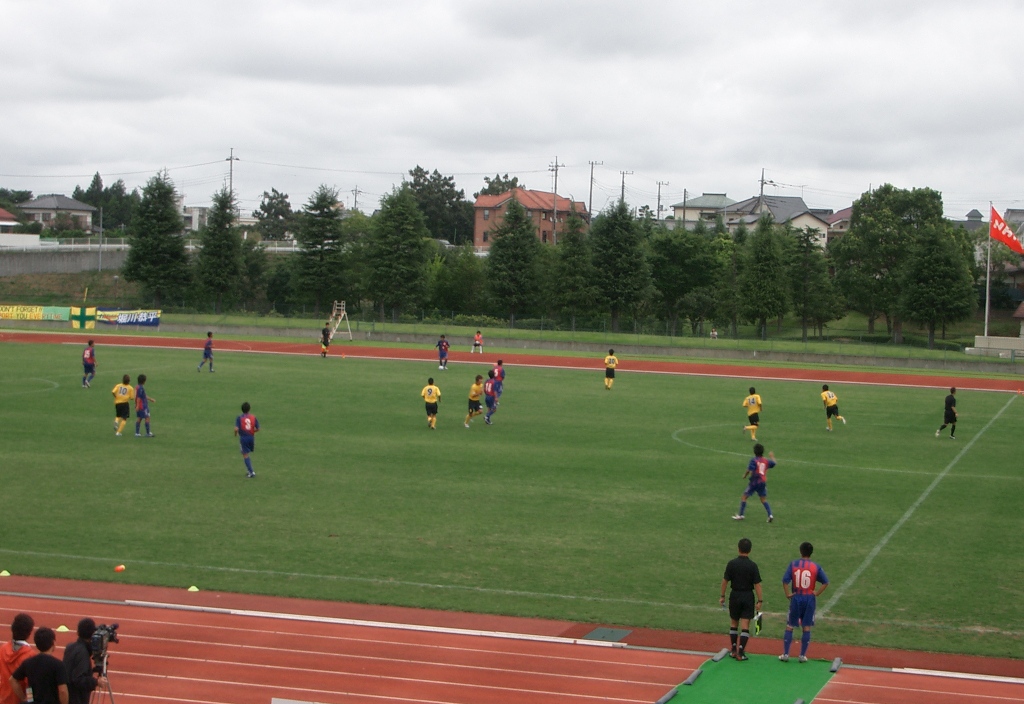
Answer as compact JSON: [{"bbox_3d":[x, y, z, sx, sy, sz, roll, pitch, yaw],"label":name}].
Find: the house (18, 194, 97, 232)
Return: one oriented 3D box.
[{"bbox_3d":[-59.135,-17.902,285.000,6.600,5.100,8.900,4,3,36],"label":"house"}]

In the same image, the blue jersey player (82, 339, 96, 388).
[{"bbox_3d":[-15.542,0.433,80.430,0.520,1.785,0.420,4,3,36],"label":"blue jersey player"}]

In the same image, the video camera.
[{"bbox_3d":[-4.151,2.954,22.300,0.210,0.350,0.540,2,3,5],"label":"video camera"}]

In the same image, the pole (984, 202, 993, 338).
[{"bbox_3d":[27.405,-4.691,126.000,0.150,7.828,0.150,2,3,0],"label":"pole"}]

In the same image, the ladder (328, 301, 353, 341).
[{"bbox_3d":[-10.273,-1.820,128.500,1.600,2.400,0.900,0,4,-45],"label":"ladder"}]

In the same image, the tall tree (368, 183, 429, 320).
[{"bbox_3d":[-6.958,-6.229,137.162,4.040,8.645,4.040,2,3,0],"label":"tall tree"}]

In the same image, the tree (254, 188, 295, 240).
[{"bbox_3d":[-27.969,-15.545,257.830,5.200,7.413,5.000,3,3,15],"label":"tree"}]

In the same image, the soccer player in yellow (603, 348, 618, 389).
[{"bbox_3d":[4.215,0.736,92.907,0.626,1.714,0.505,2,3,5],"label":"soccer player in yellow"}]

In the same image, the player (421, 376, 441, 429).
[{"bbox_3d":[-2.515,1.603,67.800,0.580,1.600,0.500,2,2,-1],"label":"player"}]

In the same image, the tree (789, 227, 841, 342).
[{"bbox_3d":[18.202,-4.055,131.500,3.200,6.870,3.200,3,3,15],"label":"tree"}]

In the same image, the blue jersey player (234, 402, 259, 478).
[{"bbox_3d":[-6.259,2.090,51.700,0.600,1.750,0.550,2,3,-14],"label":"blue jersey player"}]

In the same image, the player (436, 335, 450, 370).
[{"bbox_3d":[-3.276,-0.009,103.915,0.600,1.682,0.420,2,3,-9],"label":"player"}]

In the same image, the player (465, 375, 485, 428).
[{"bbox_3d":[-1.184,1.540,69.142,0.550,1.663,0.500,4,3,38],"label":"player"}]

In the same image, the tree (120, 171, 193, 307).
[{"bbox_3d":[-23.840,-7.521,147.000,4.600,9.334,4.600,2,3,-9],"label":"tree"}]

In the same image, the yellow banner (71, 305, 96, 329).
[{"bbox_3d":[-25.827,-2.038,132.000,1.680,1.370,0.060,3,3,15],"label":"yellow banner"}]

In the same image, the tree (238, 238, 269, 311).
[{"bbox_3d":[-17.308,-5.102,146.000,2.300,4.900,2.300,2,3,0],"label":"tree"}]

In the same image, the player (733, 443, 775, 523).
[{"bbox_3d":[5.141,2.778,46.600,0.780,1.660,0.600,1,3,-26],"label":"player"}]

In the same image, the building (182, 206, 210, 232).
[{"bbox_3d":[-37.185,-14.438,258.000,5.000,6.000,6.000,2,3,-6],"label":"building"}]

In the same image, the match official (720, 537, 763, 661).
[{"bbox_3d":[3.319,3.526,31.299,0.626,1.728,0.384,3,3,9],"label":"match official"}]

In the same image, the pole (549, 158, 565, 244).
[{"bbox_3d":[4.981,-16.285,245.000,1.750,11.200,0.600,2,3,0],"label":"pole"}]

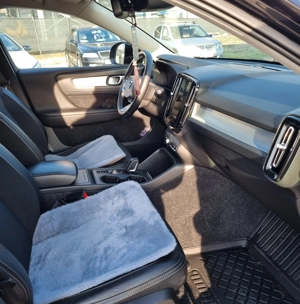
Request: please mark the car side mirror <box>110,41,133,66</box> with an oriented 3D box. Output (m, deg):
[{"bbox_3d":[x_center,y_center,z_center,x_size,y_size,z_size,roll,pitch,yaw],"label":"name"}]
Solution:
[{"bbox_3d":[-0.165,-0.667,2.038,0.130,0.165,0.230,-19,27,-31],"label":"car side mirror"}]

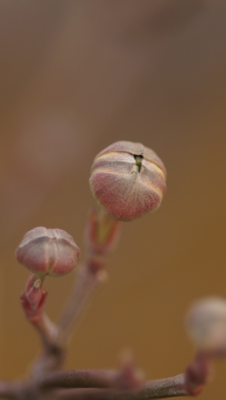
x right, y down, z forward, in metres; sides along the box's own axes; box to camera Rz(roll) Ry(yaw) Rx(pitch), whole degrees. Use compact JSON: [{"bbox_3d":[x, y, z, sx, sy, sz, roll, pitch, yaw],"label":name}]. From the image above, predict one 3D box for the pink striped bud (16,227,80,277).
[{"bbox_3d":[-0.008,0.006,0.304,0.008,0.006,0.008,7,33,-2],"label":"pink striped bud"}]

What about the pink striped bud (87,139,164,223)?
[{"bbox_3d":[0.002,-0.002,0.305,0.009,0.009,0.009,9,42,-8],"label":"pink striped bud"}]

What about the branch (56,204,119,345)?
[{"bbox_3d":[-0.003,0.010,0.313,0.004,0.018,0.003,16,19,0],"label":"branch"}]

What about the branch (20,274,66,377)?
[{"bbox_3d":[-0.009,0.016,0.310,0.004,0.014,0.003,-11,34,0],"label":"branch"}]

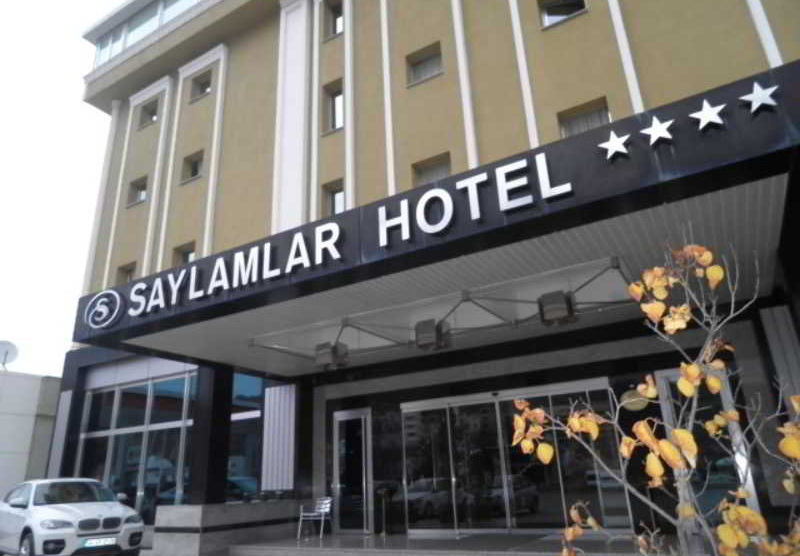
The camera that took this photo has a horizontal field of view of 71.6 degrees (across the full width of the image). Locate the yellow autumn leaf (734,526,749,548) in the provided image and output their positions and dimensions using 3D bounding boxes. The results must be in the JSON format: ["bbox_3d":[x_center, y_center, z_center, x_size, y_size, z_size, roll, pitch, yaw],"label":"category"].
[{"bbox_3d":[1.139,0.866,1.850,0.047,0.073,0.030,-13,-23,26],"label":"yellow autumn leaf"}]

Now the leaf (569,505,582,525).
[{"bbox_3d":[0.664,0.895,2.100,0.052,0.075,0.035,-8,-21,14],"label":"leaf"}]

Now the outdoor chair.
[{"bbox_3d":[-1.728,5.070,11.731,0.570,0.750,0.560,-14,-23,28],"label":"outdoor chair"}]

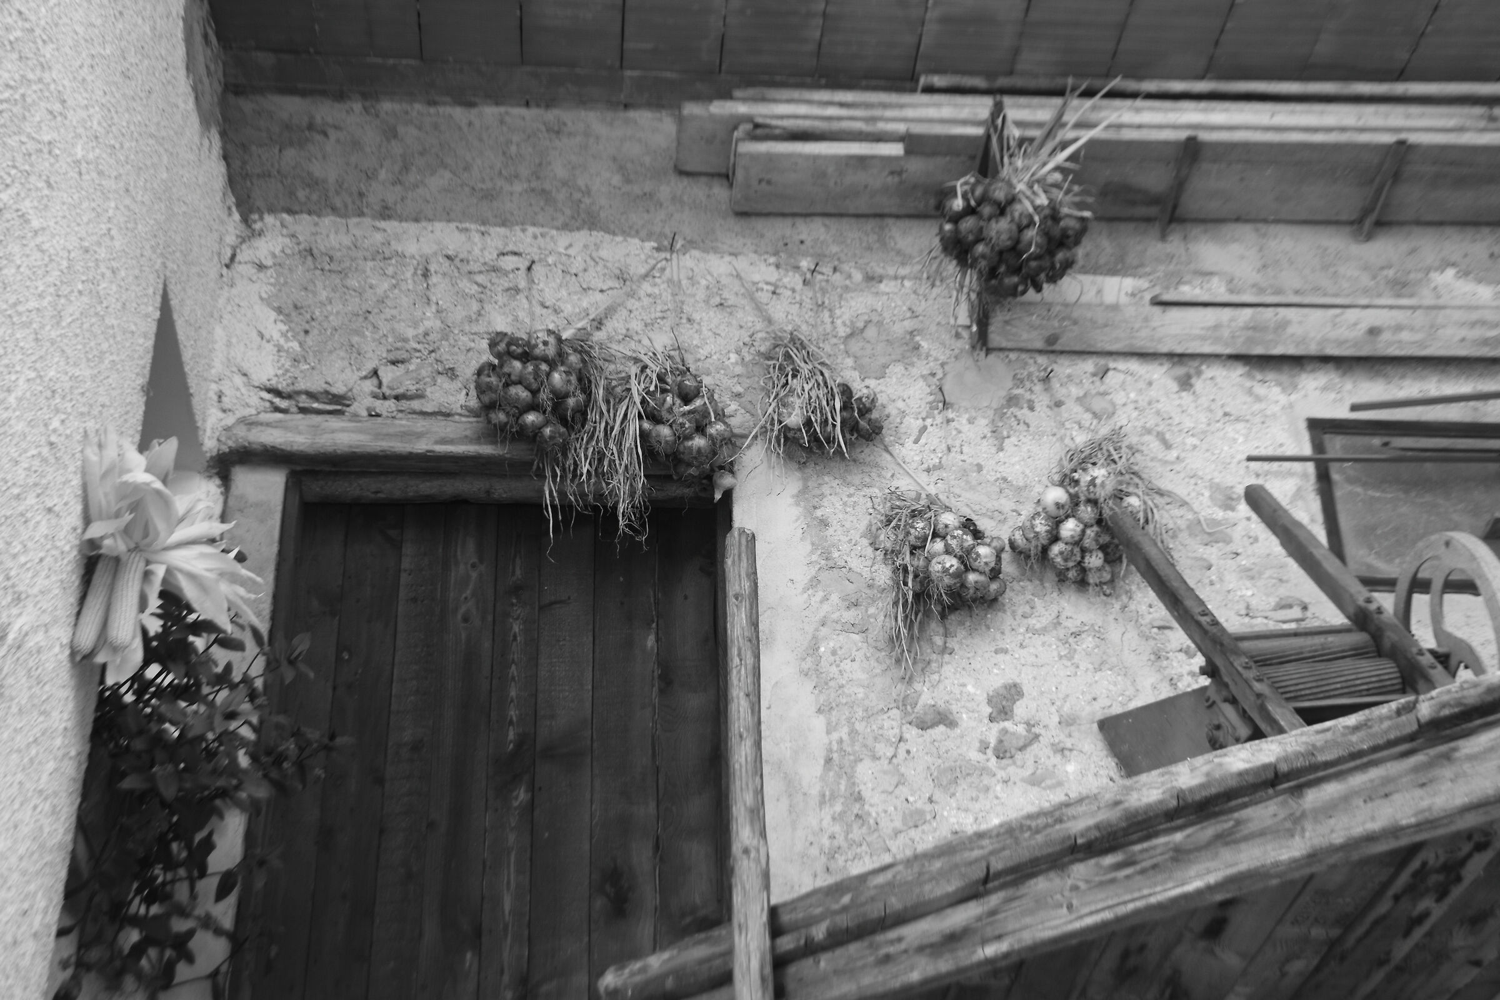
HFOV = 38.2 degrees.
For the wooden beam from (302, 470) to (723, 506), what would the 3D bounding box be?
[{"bbox_3d":[-0.538,-0.011,4.815,0.908,0.075,0.065,1,-33,-4],"label":"wooden beam"}]

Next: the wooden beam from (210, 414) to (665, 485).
[{"bbox_3d":[-0.600,-0.105,4.825,1.117,0.115,0.125,1,-33,-4],"label":"wooden beam"}]

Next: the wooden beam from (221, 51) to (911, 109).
[{"bbox_3d":[-0.443,-1.020,5.359,1.682,0.105,0.060,1,-33,-4],"label":"wooden beam"}]

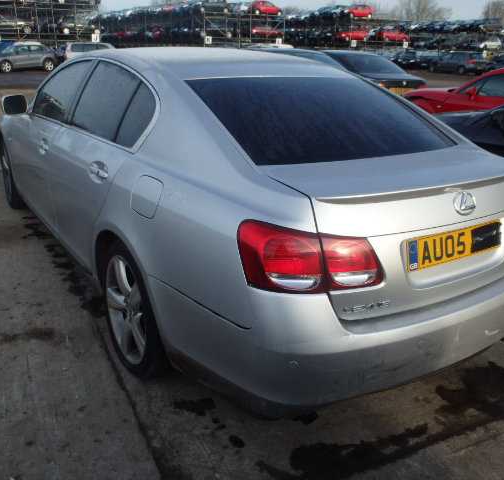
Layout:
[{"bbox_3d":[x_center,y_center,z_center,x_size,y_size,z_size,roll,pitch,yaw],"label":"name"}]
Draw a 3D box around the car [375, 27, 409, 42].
[{"bbox_3d":[15.020,-21.794,54.959,3.800,1.420,1.660,-8,23,-25],"label":"car"}]

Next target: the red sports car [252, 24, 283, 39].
[{"bbox_3d":[1.691,-21.285,52.850,3.700,1.380,1.650,-6,22,-21],"label":"red sports car"}]

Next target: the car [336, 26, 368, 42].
[{"bbox_3d":[10.505,-21.588,54.385,3.950,1.340,1.700,-11,24,-29],"label":"car"}]

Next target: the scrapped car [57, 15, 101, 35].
[{"bbox_3d":[-14.113,-17.775,42.862,3.850,1.430,1.670,-7,22,-21],"label":"scrapped car"}]

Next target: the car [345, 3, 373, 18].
[{"bbox_3d":[10.977,-23.663,53.612,3.650,1.430,1.650,-11,24,-29],"label":"car"}]

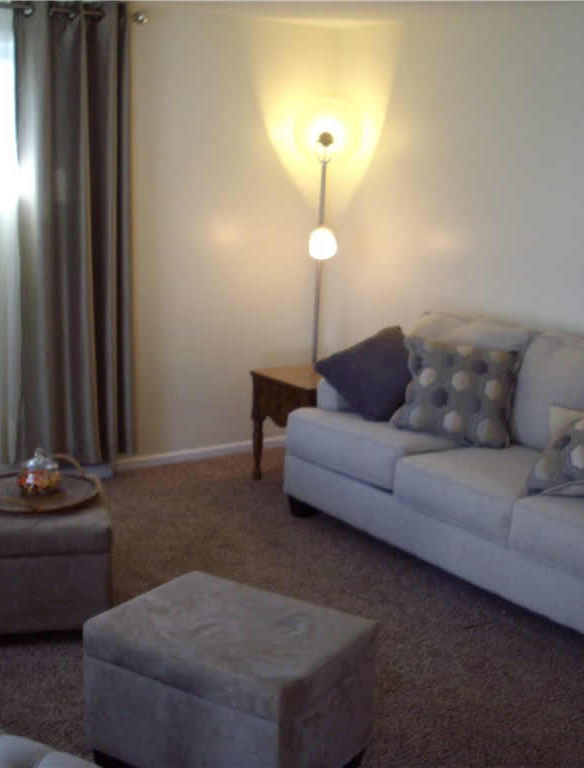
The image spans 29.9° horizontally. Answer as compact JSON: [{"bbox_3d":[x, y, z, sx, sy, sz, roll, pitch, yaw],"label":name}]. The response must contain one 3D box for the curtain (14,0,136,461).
[{"bbox_3d":[-1.061,-0.701,5.393,0.592,2.290,0.133,-6,13,-32],"label":"curtain"}]

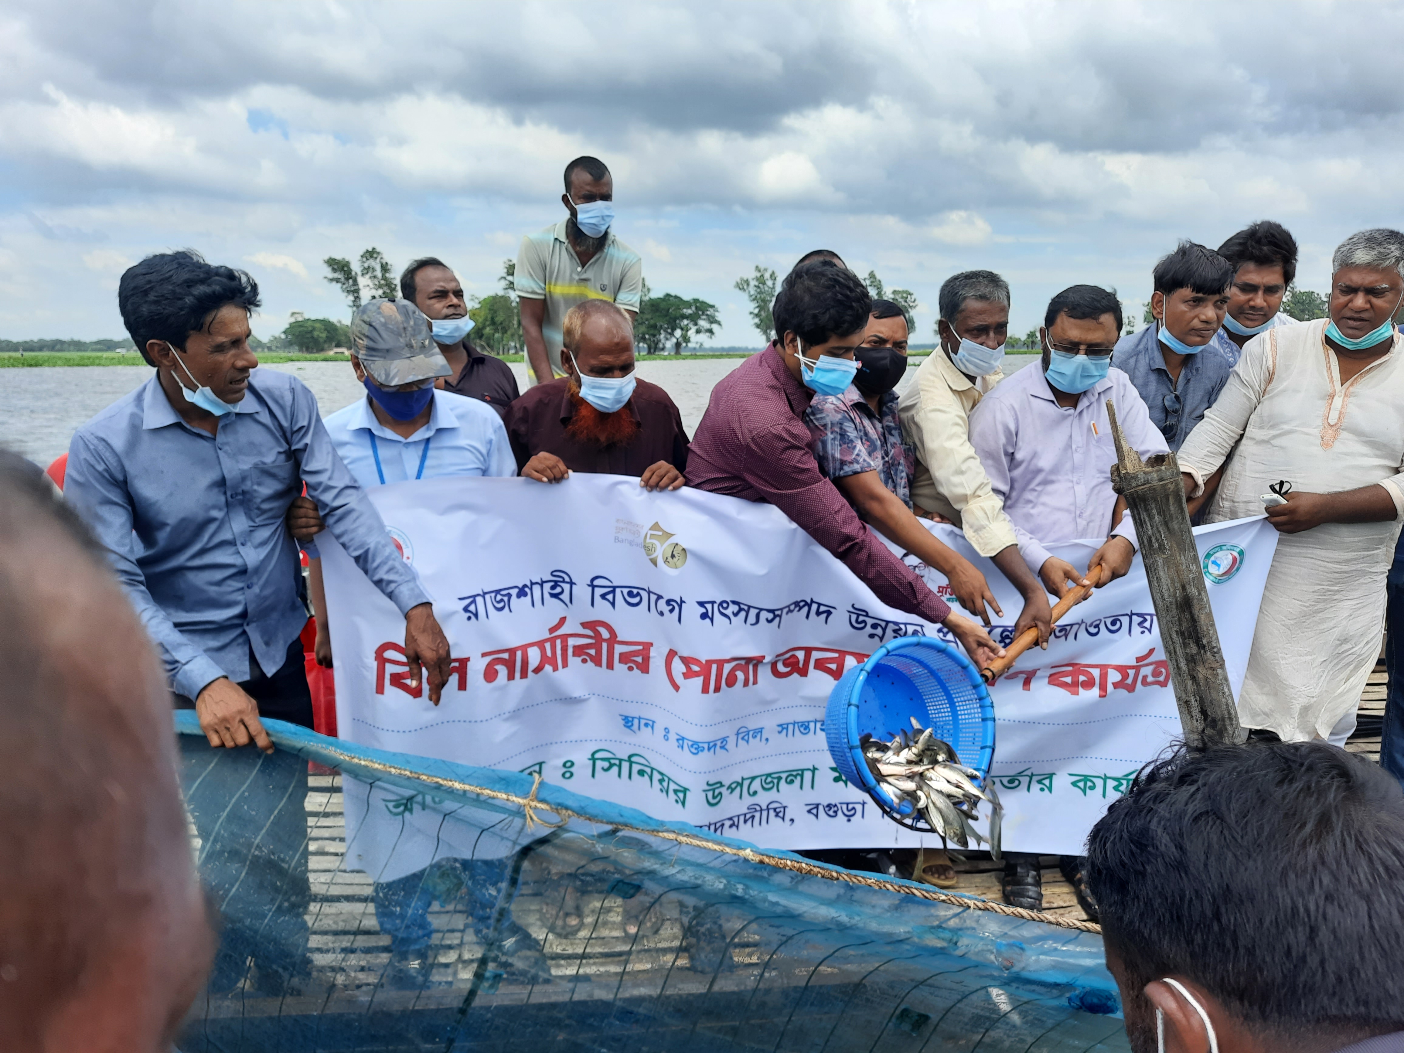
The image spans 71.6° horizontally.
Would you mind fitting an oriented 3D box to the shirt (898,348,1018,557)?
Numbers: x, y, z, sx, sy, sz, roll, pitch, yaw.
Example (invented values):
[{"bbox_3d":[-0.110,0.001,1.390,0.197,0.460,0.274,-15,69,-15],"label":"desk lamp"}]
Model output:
[{"bbox_3d":[0.638,-0.136,2.355,0.400,0.600,0.380,-4,11,-22],"label":"shirt"}]

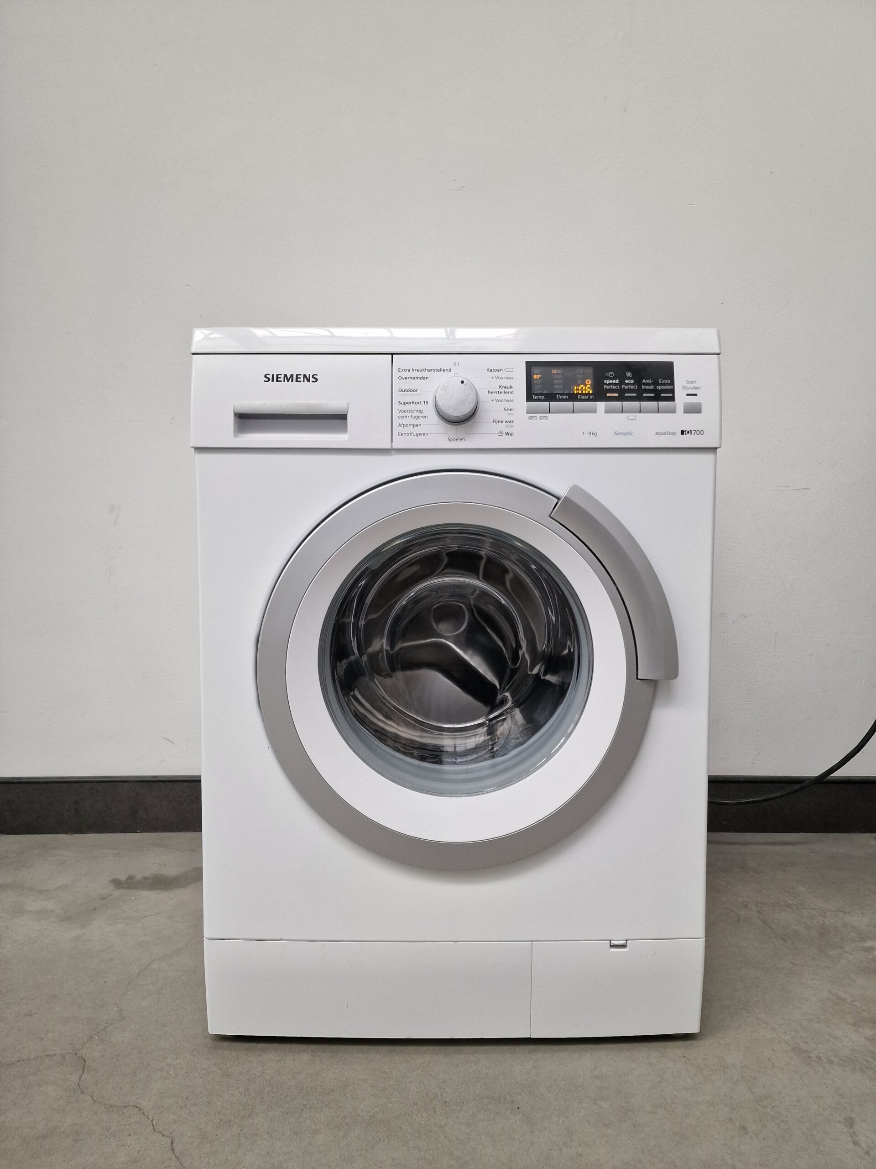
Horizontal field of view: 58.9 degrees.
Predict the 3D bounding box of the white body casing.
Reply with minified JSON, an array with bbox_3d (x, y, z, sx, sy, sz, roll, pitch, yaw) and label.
[{"bbox_3d":[0.020,0.115,1.173,0.598,0.840,0.605,0,3,0],"label":"white body casing"}]

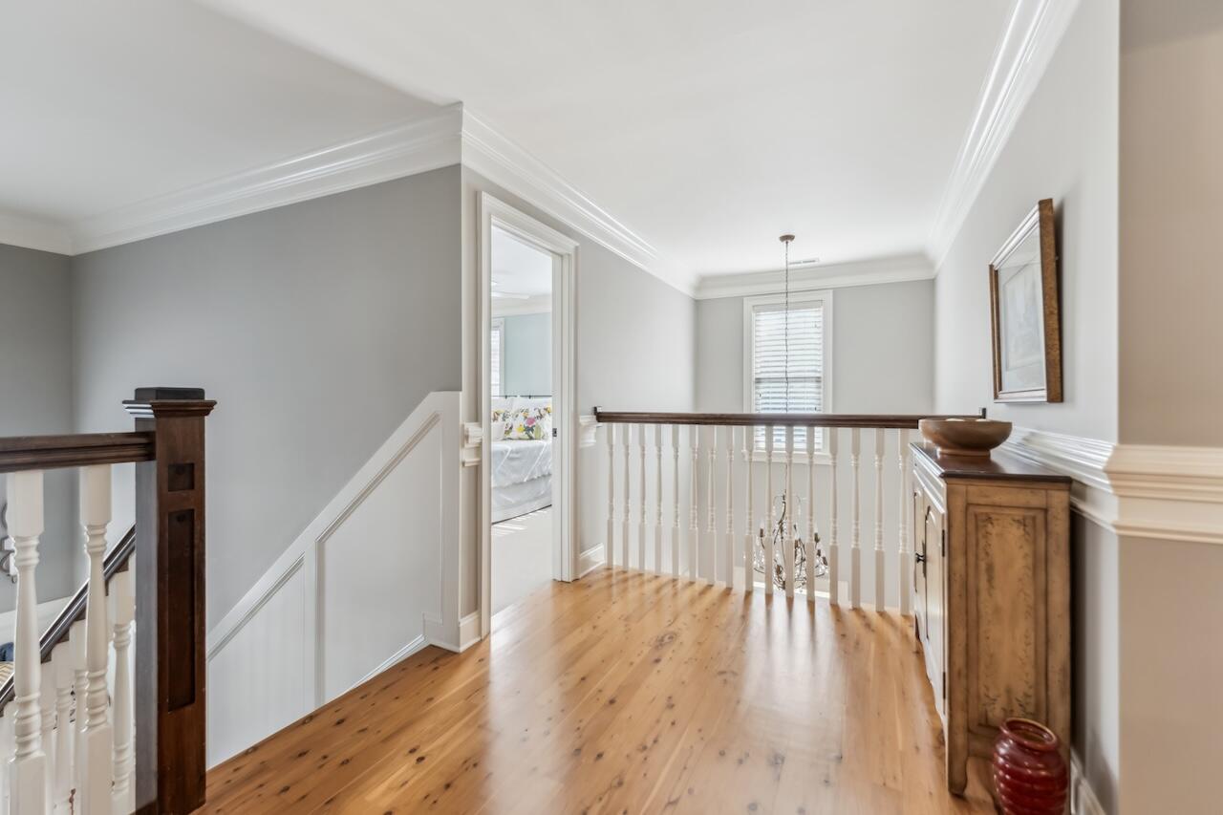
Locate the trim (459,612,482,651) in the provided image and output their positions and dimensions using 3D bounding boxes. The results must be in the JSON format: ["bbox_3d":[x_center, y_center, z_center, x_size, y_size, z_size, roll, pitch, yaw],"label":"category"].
[{"bbox_3d":[-0.661,1.032,2.363,0.025,0.145,0.137,0,0,27],"label":"trim"}]

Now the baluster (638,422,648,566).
[{"bbox_3d":[0.210,0.596,3.349,0.037,0.989,0.037,0,0,27],"label":"baluster"}]

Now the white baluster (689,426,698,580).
[{"bbox_3d":[0.520,0.603,3.209,0.039,0.988,0.039,0,0,27],"label":"white baluster"}]

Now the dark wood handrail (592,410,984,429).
[{"bbox_3d":[0.873,0.069,3.010,2.182,0.065,0.066,0,0,27],"label":"dark wood handrail"}]

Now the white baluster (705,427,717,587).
[{"bbox_3d":[0.618,0.596,3.142,0.037,0.989,0.037,0,0,27],"label":"white baluster"}]

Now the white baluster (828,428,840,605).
[{"bbox_3d":[1.245,0.605,2.844,0.039,0.988,0.039,0,0,27],"label":"white baluster"}]

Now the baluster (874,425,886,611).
[{"bbox_3d":[1.440,0.598,2.727,0.037,0.989,0.037,0,0,27],"label":"baluster"}]

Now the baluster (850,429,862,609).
[{"bbox_3d":[1.343,0.605,2.795,0.039,0.988,0.039,0,0,27],"label":"baluster"}]

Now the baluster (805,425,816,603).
[{"bbox_3d":[1.131,0.597,2.883,0.037,0.989,0.037,0,0,27],"label":"baluster"}]

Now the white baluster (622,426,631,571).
[{"bbox_3d":[0.105,0.603,3.418,0.039,0.988,0.039,0,0,27],"label":"white baluster"}]

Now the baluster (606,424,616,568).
[{"bbox_3d":[0.002,0.595,3.454,0.037,0.989,0.037,0,0,27],"label":"baluster"}]

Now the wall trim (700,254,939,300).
[{"bbox_3d":[1.839,-1.247,4.912,2.167,0.218,0.100,0,0,27],"label":"wall trim"}]

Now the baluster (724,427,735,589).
[{"bbox_3d":[0.721,0.596,3.090,0.037,0.989,0.037,0,0,27],"label":"baluster"}]

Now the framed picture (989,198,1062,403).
[{"bbox_3d":[1.483,-0.318,1.860,0.033,0.600,0.762,-2,-1,27],"label":"framed picture"}]

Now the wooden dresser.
[{"bbox_3d":[1.310,0.636,1.877,0.293,0.921,1.125,0,0,27],"label":"wooden dresser"}]

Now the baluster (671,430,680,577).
[{"bbox_3d":[0.416,0.603,3.261,0.039,0.988,0.039,0,0,27],"label":"baluster"}]

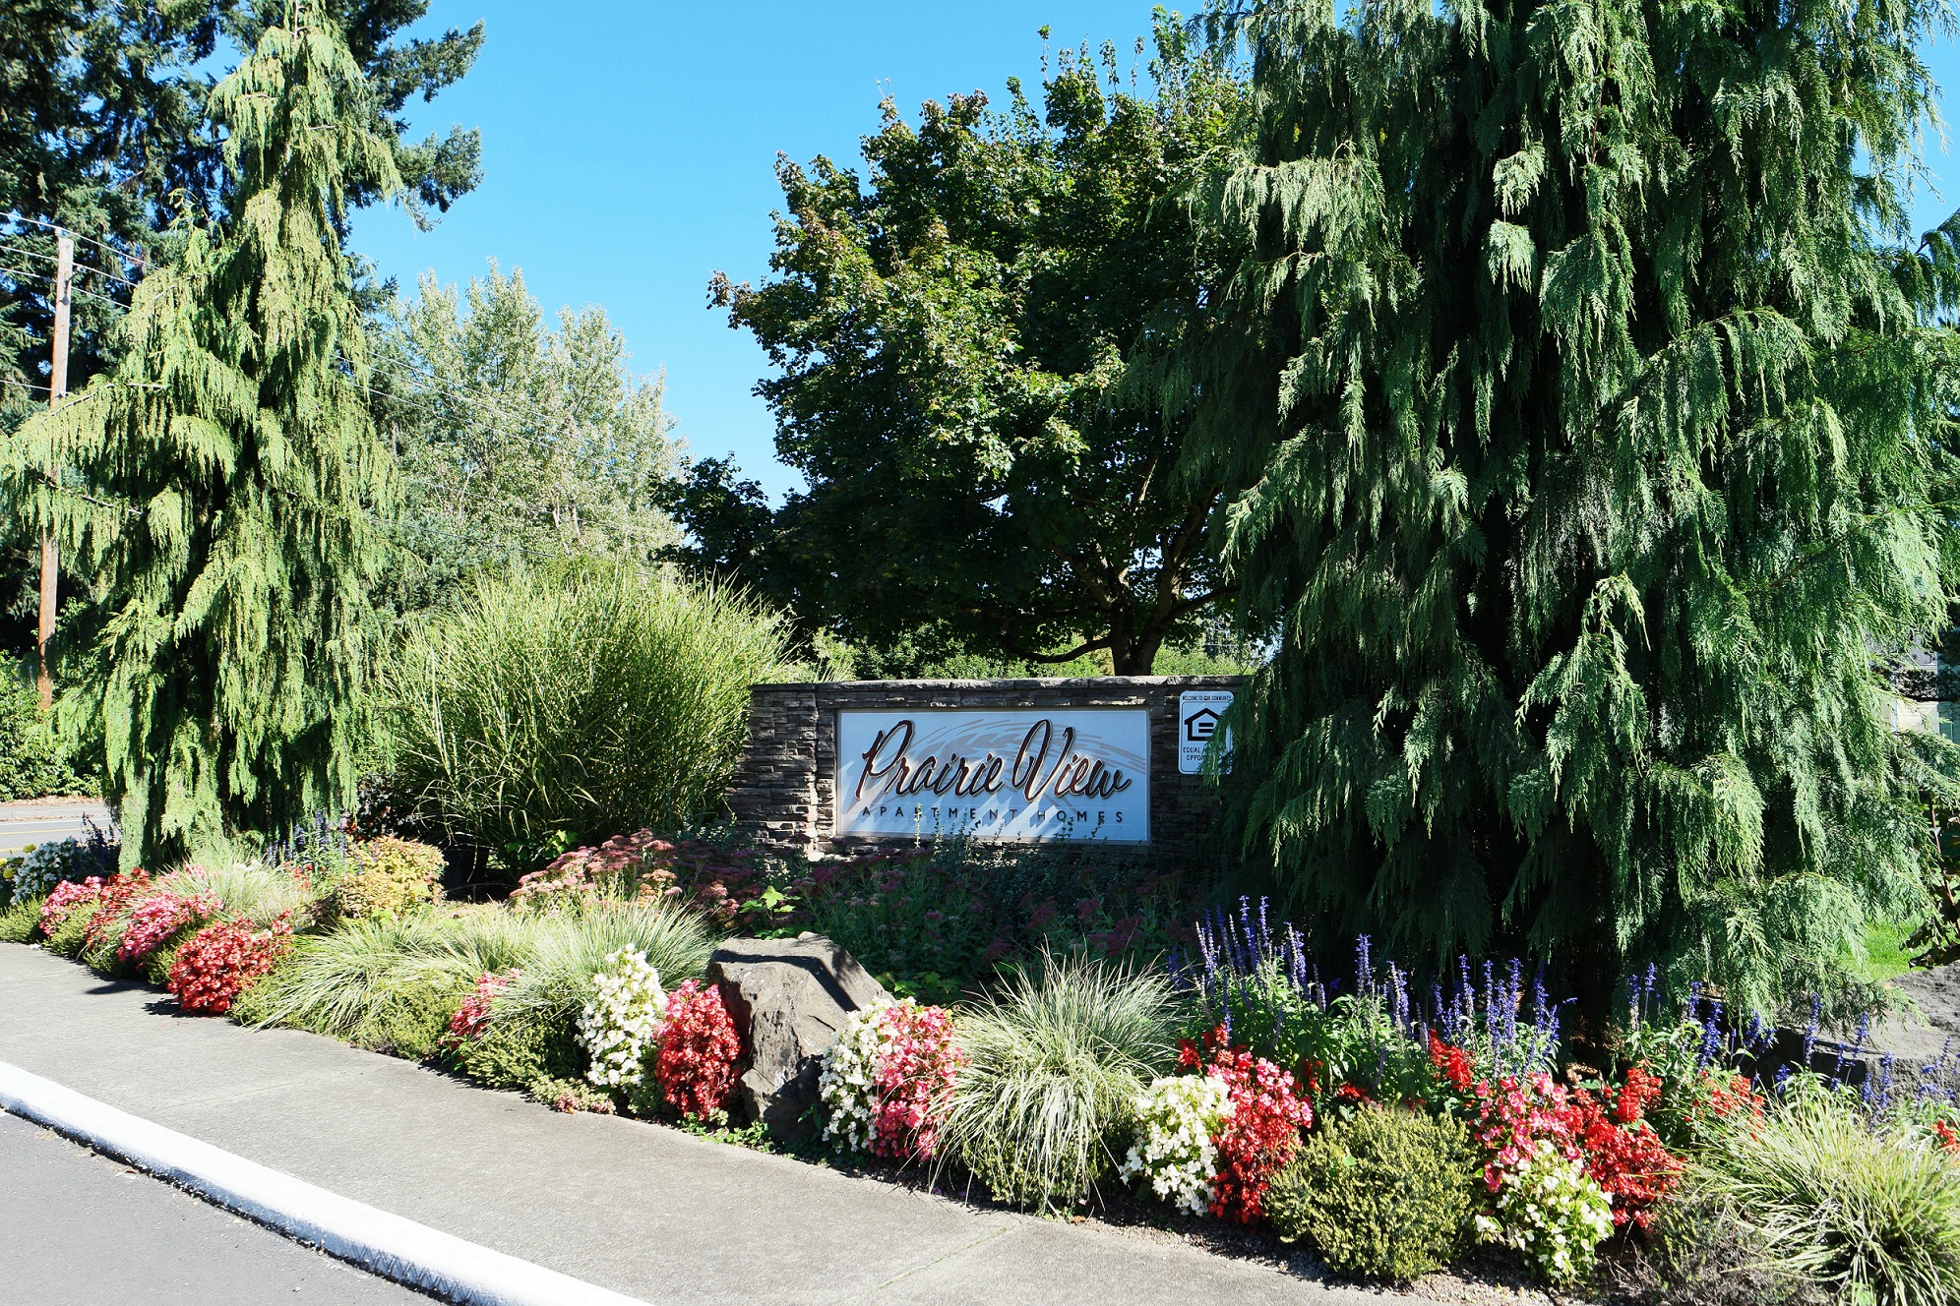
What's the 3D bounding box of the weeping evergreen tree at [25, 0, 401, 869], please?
[{"bbox_3d":[-5.996,-1.844,10.323,2.700,7.467,2.700,2,-4,-30],"label":"weeping evergreen tree"}]

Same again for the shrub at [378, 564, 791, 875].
[{"bbox_3d":[-2.581,0.457,8.488,2.500,2.000,2.400,1,-3,-17],"label":"shrub"}]

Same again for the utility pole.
[{"bbox_3d":[-20.789,-3.091,29.225,0.300,12.924,0.300,2,-4,-36],"label":"utility pole"}]

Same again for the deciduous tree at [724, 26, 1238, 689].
[{"bbox_3d":[1.227,-2.531,14.469,8.500,9.114,8.300,0,-3,5],"label":"deciduous tree"}]

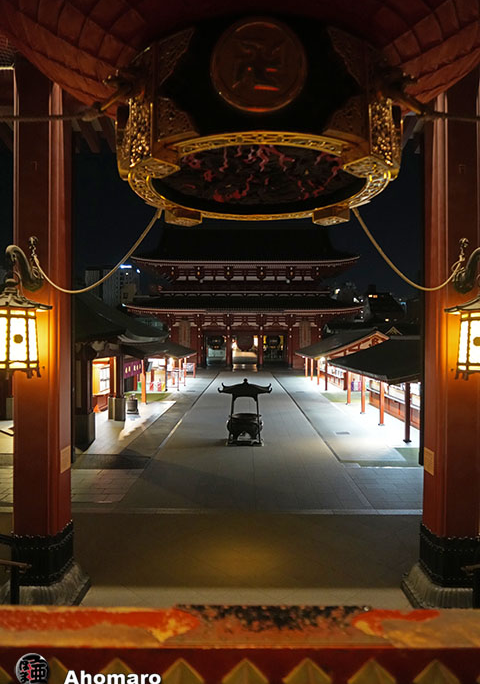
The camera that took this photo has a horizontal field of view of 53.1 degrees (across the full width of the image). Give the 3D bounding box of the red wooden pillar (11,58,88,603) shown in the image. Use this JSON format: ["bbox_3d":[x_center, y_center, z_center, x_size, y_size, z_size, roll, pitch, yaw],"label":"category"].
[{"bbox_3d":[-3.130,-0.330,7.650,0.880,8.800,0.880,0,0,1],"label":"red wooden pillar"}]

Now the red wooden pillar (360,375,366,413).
[{"bbox_3d":[7.153,2.961,27.755,0.210,2.346,0.210,0,0,1],"label":"red wooden pillar"}]

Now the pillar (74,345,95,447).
[{"bbox_3d":[-6.383,2.135,19.702,0.860,4.065,0.860,0,0,1],"label":"pillar"}]

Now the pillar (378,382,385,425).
[{"bbox_3d":[7.100,3.015,24.000,0.210,2.270,0.210,0,0,1],"label":"pillar"}]

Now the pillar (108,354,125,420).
[{"bbox_3d":[-6.567,2.305,25.585,0.840,3.677,0.840,0,0,1],"label":"pillar"}]

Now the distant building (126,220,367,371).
[{"bbox_3d":[0.850,-7.650,71.500,31.000,22.600,17.000,0,0,1],"label":"distant building"}]

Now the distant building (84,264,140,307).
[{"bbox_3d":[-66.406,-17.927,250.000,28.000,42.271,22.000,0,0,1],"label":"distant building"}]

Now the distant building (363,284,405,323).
[{"bbox_3d":[50.823,-8.057,170.000,15.000,23.198,14.000,0,0,1],"label":"distant building"}]

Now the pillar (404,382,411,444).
[{"bbox_3d":[7.250,3.050,20.750,0.200,2.570,0.200,0,0,1],"label":"pillar"}]

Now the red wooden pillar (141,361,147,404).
[{"bbox_3d":[-6.368,2.671,31.776,0.260,2.893,0.260,0,0,1],"label":"red wooden pillar"}]

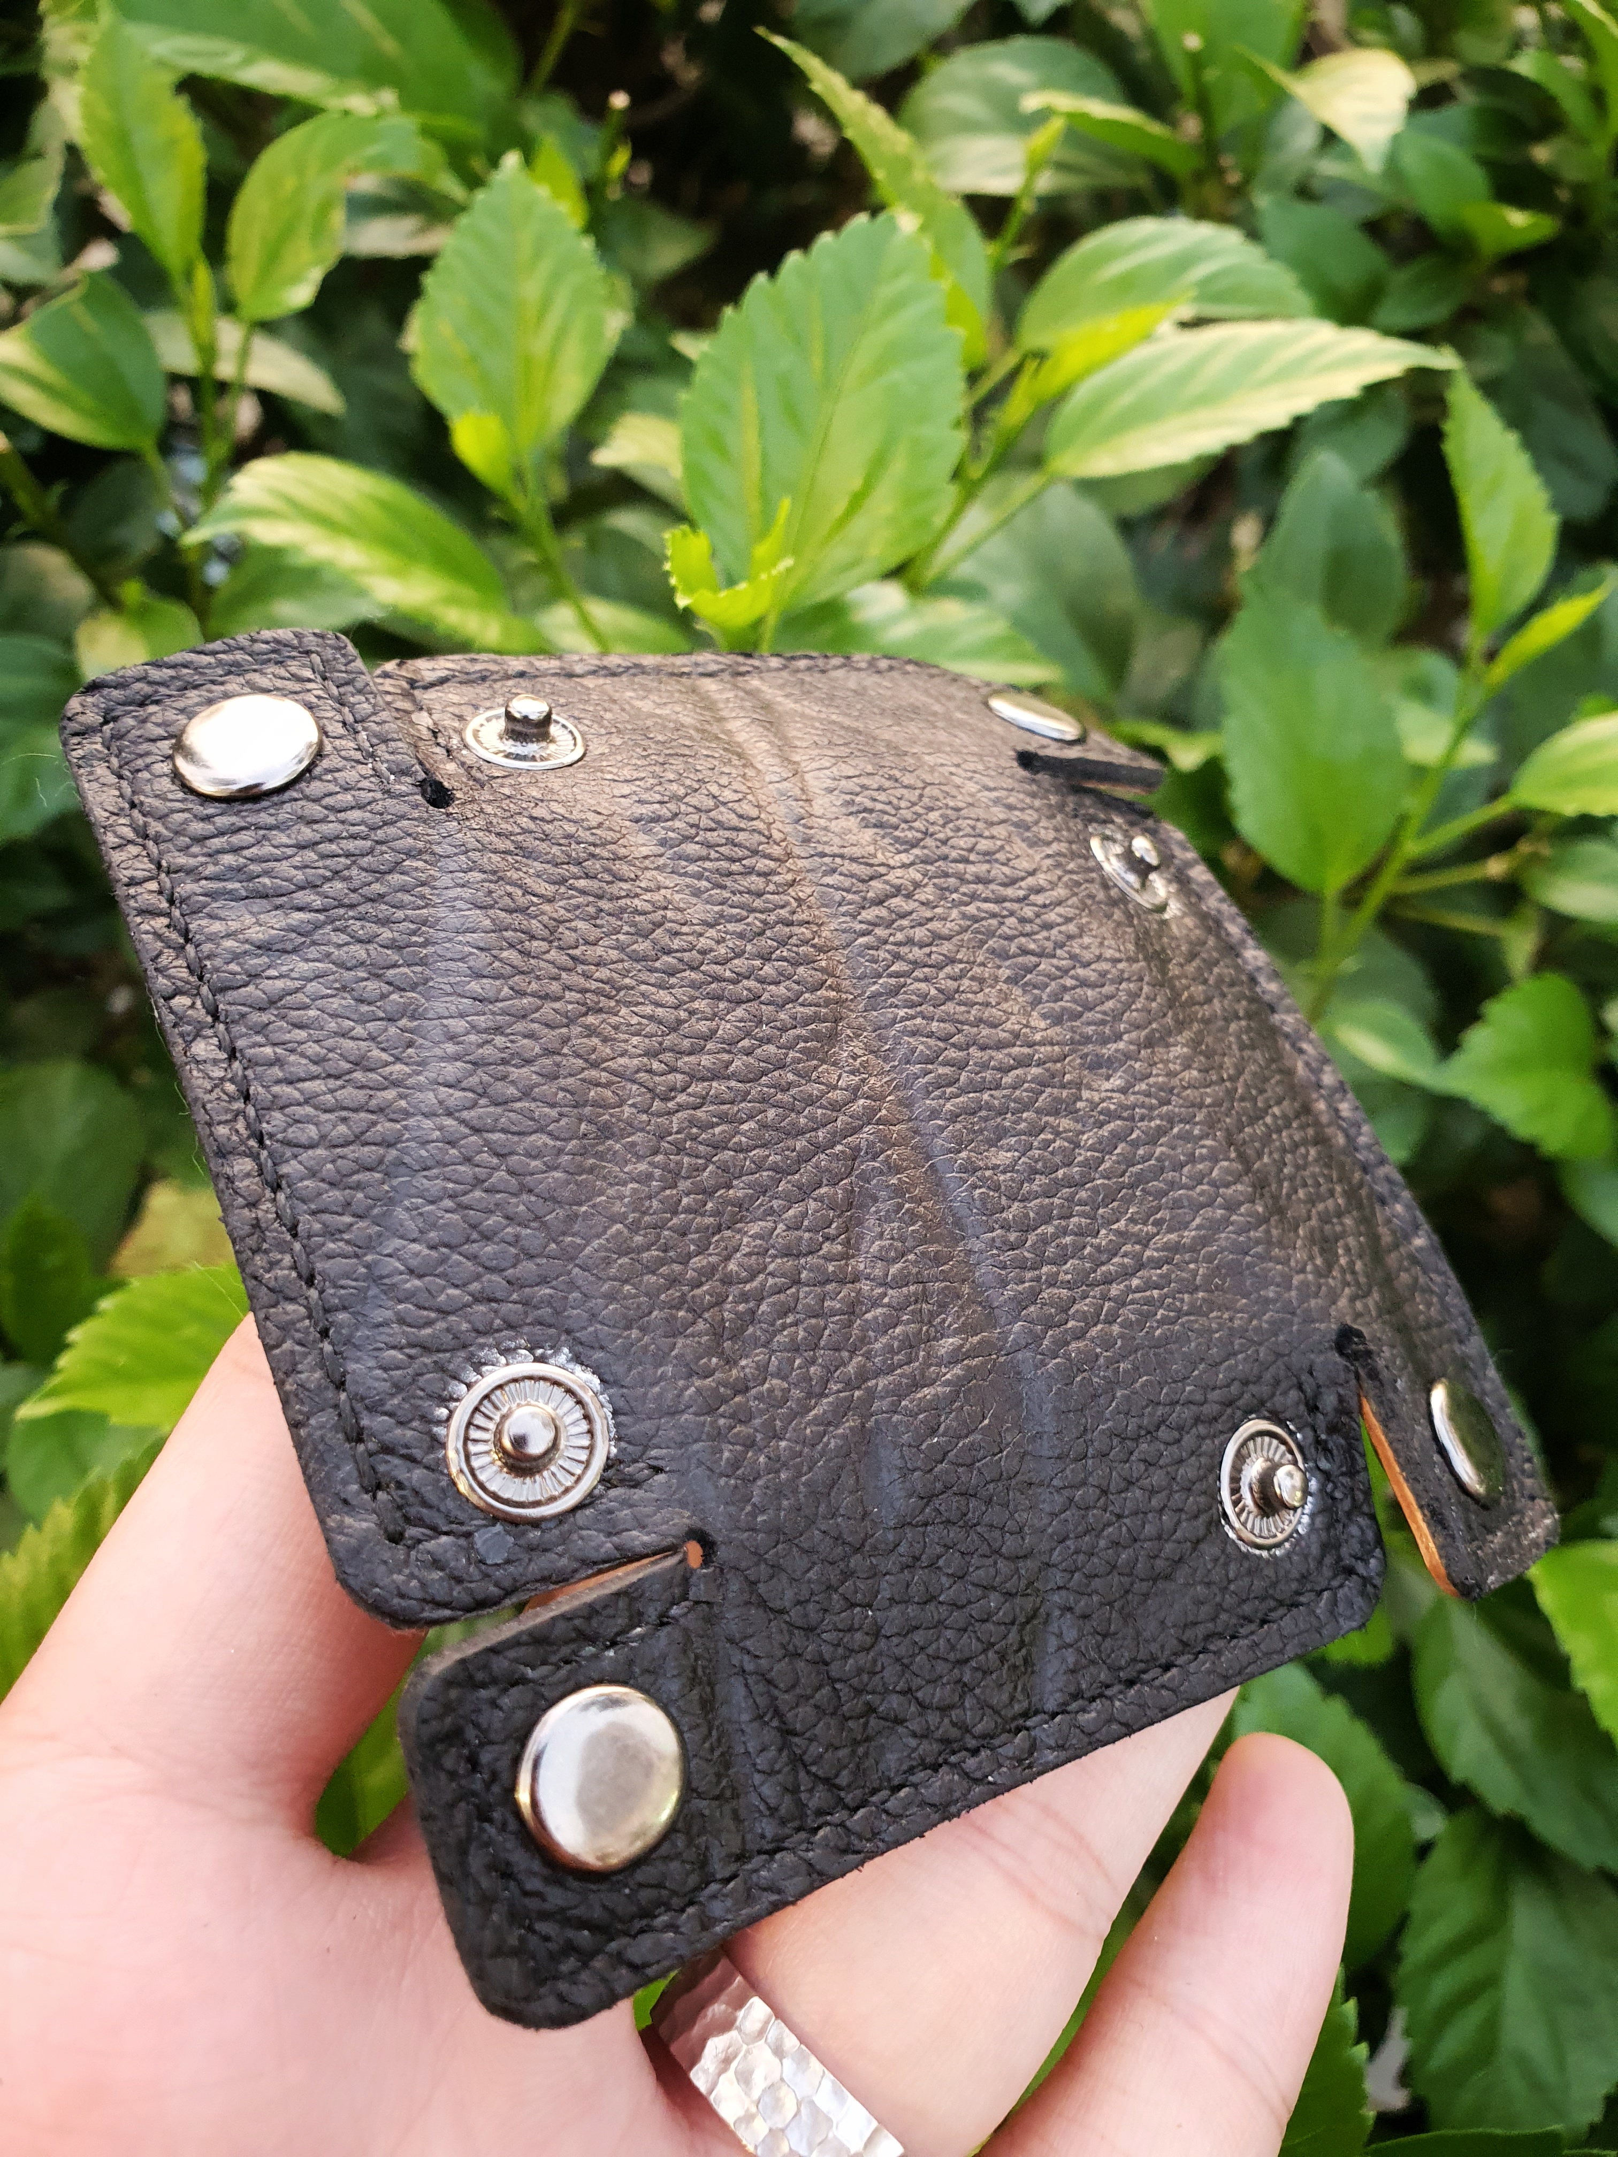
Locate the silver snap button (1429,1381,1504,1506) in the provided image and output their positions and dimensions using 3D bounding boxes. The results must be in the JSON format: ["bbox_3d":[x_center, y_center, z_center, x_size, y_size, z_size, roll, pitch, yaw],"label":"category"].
[{"bbox_3d":[0.066,0.035,0.160,0.003,0.013,0.013,-31,-19,36],"label":"silver snap button"}]

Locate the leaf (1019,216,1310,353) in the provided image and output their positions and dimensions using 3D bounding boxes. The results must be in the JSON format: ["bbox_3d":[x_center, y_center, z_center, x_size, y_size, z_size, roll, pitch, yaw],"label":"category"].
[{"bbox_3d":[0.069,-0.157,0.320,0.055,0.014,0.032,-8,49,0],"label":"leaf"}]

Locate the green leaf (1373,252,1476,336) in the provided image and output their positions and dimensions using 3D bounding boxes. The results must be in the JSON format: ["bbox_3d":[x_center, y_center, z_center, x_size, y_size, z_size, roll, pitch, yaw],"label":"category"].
[{"bbox_3d":[0.174,-0.223,0.460,0.036,0.008,0.023,-27,44,-21],"label":"green leaf"}]

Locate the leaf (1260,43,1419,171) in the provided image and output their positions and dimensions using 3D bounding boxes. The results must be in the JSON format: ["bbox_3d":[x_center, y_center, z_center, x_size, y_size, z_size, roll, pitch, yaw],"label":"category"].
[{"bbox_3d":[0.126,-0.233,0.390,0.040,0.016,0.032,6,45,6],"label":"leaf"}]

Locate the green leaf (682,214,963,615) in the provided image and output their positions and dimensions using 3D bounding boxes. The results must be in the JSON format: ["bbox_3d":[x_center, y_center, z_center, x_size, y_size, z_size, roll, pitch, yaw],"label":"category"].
[{"bbox_3d":[0.002,-0.111,0.270,0.045,0.014,0.064,13,69,8],"label":"green leaf"}]

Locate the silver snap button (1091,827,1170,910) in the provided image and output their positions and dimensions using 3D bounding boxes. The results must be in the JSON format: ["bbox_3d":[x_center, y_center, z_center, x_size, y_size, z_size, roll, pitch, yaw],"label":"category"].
[{"bbox_3d":[0.039,-0.026,0.191,0.012,0.004,0.012,48,40,3],"label":"silver snap button"}]

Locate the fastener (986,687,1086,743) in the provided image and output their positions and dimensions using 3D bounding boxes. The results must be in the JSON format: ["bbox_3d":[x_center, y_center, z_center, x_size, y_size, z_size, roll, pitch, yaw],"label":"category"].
[{"bbox_3d":[0.028,-0.045,0.198,0.013,0.003,0.013,15,30,-9],"label":"fastener"}]

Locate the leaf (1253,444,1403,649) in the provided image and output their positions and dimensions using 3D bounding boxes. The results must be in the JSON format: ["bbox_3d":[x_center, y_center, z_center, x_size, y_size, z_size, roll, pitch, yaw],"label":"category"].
[{"bbox_3d":[0.122,-0.123,0.380,0.035,0.049,0.010,-5,-15,1],"label":"leaf"}]

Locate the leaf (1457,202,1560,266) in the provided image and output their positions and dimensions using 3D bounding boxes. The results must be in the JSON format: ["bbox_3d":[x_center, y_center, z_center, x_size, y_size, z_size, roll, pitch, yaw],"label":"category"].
[{"bbox_3d":[0.198,-0.240,0.460,0.031,0.009,0.018,10,41,7],"label":"leaf"}]

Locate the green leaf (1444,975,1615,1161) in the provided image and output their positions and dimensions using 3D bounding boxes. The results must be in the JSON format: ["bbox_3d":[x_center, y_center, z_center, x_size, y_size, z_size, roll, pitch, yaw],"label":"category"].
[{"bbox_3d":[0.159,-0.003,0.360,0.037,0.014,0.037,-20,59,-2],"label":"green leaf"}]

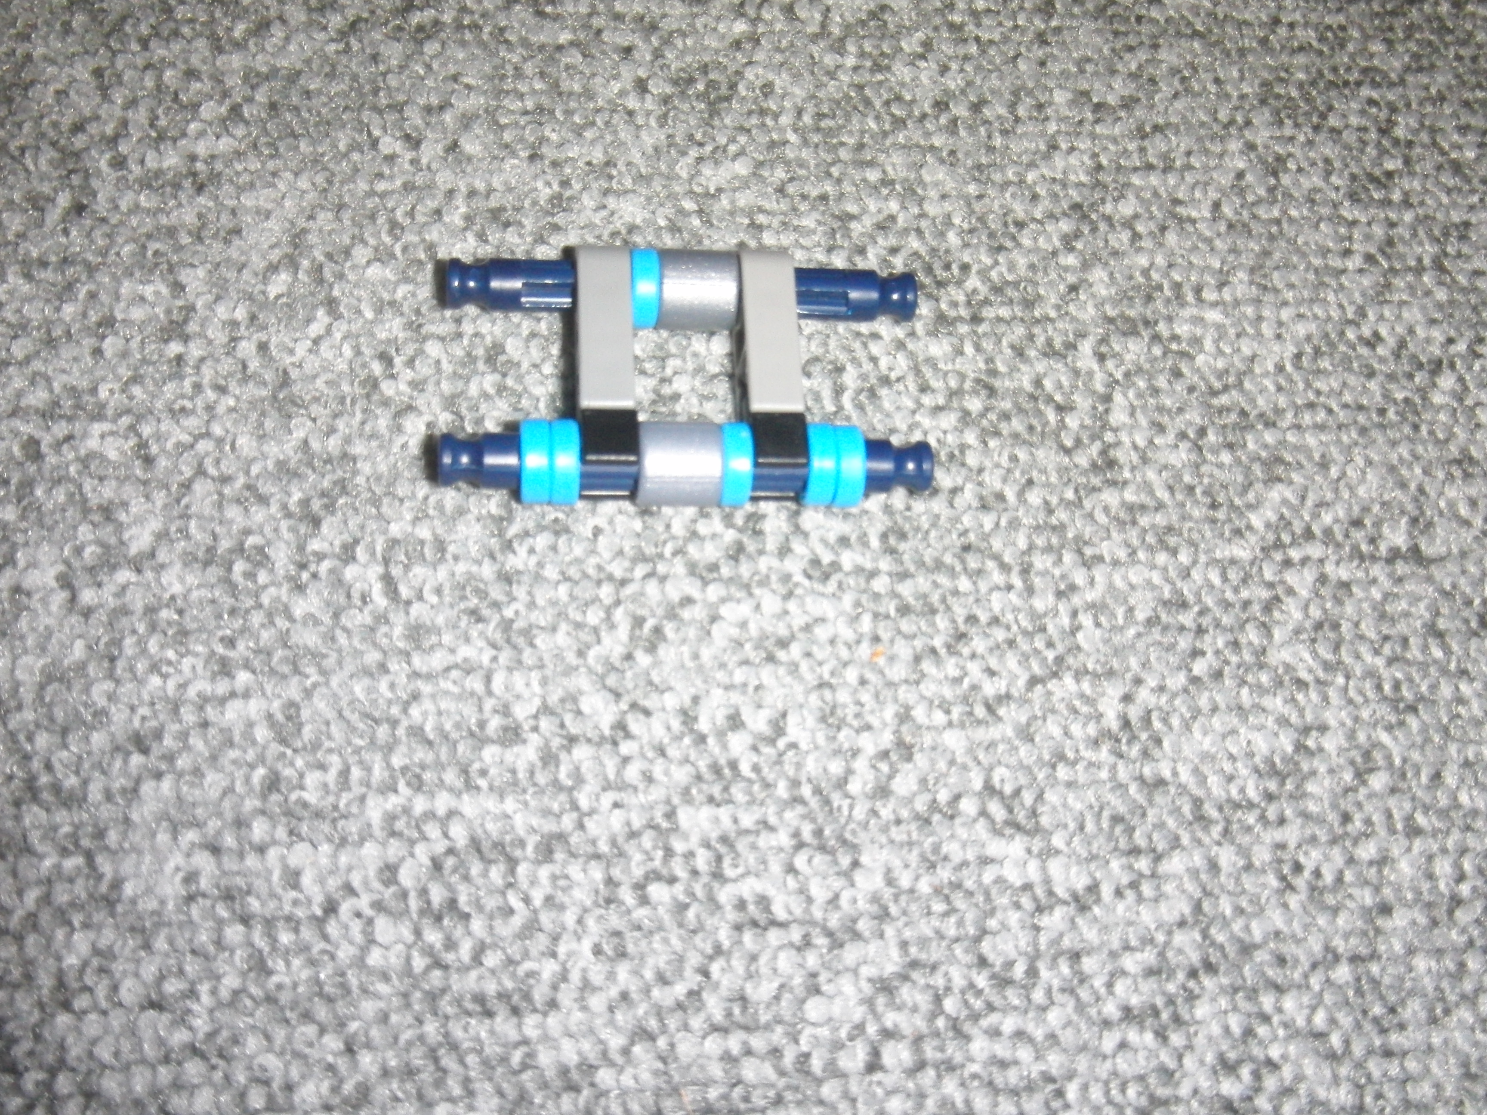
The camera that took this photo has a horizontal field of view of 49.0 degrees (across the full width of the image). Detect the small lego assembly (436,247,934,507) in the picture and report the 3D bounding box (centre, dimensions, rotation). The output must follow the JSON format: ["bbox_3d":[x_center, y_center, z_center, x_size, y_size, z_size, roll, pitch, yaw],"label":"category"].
[{"bbox_3d":[-0.006,-0.021,0.185,0.054,0.010,0.032,0,66,-8],"label":"small lego assembly"}]

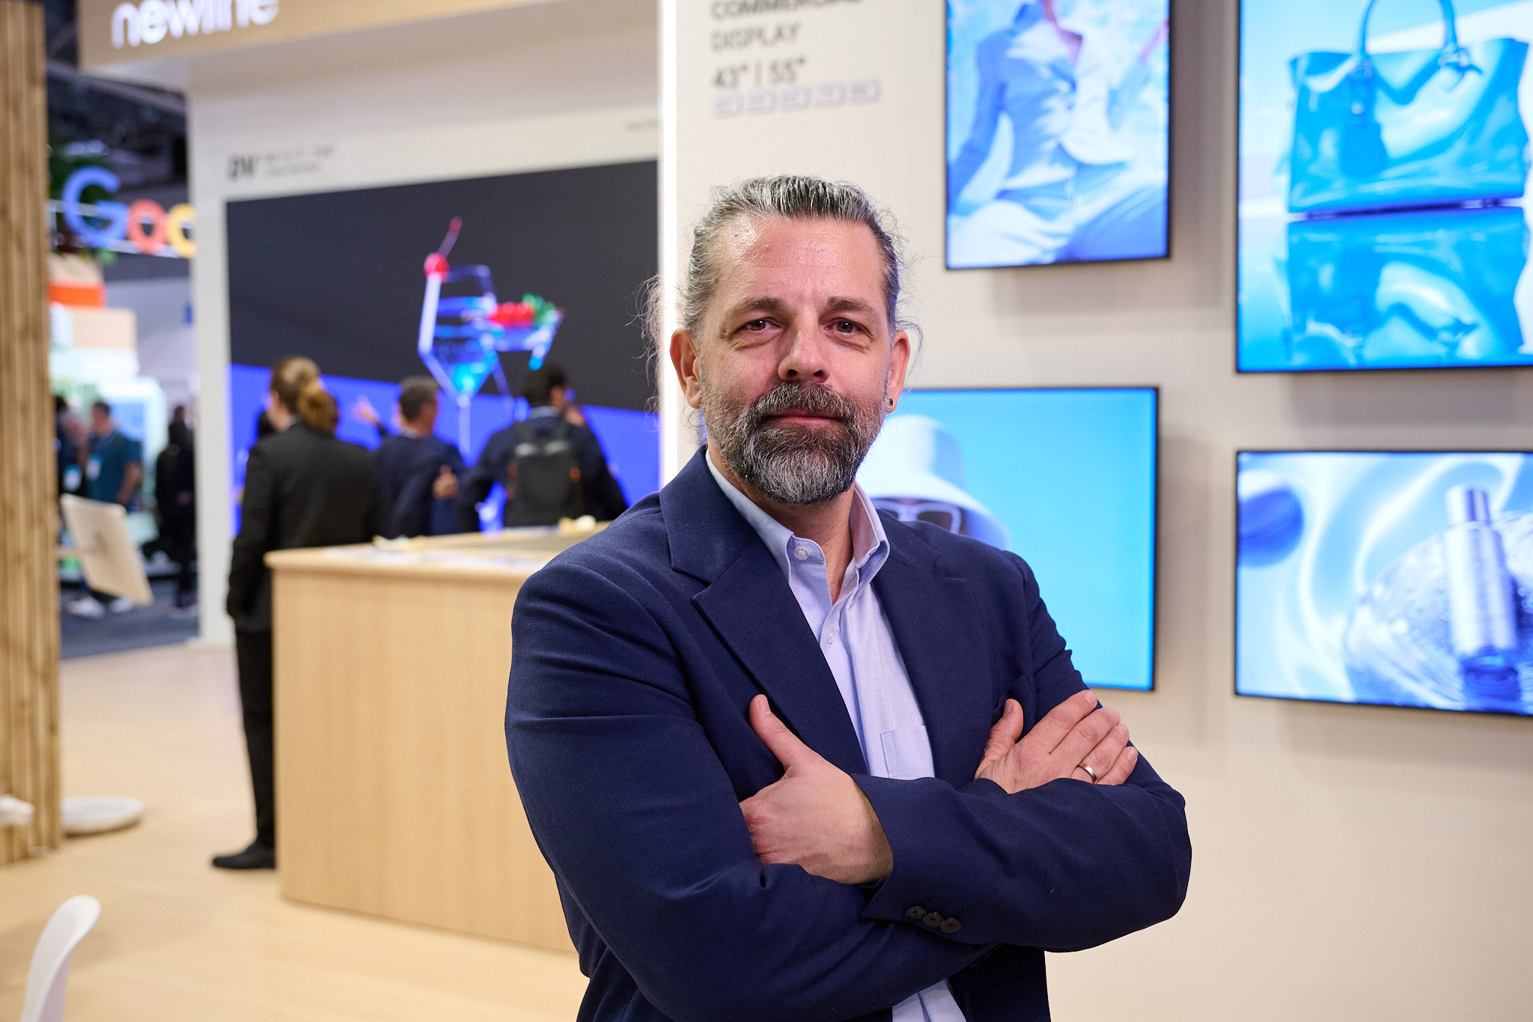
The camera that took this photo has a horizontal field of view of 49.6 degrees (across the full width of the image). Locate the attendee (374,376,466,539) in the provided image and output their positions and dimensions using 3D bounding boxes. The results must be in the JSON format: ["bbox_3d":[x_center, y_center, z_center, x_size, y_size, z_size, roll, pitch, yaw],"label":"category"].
[{"bbox_3d":[-1.555,0.267,7.421,0.480,1.750,0.340,1,3,28],"label":"attendee"}]

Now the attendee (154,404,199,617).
[{"bbox_3d":[-4.806,0.009,13.615,0.380,1.700,0.460,-1,3,-15],"label":"attendee"}]

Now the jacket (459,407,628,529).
[{"bbox_3d":[-1.031,-0.071,7.625,0.700,0.780,0.380,0,3,6],"label":"jacket"}]

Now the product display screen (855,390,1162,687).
[{"bbox_3d":[0.379,0.055,4.162,1.230,0.705,0.060,1,3,29],"label":"product display screen"}]

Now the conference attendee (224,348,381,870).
[{"bbox_3d":[-1.623,0.343,5.793,0.500,1.755,0.360,-2,3,-33],"label":"conference attendee"}]

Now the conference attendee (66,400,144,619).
[{"bbox_3d":[-5.425,-0.020,13.664,0.500,1.770,0.520,-1,3,-22],"label":"conference attendee"}]

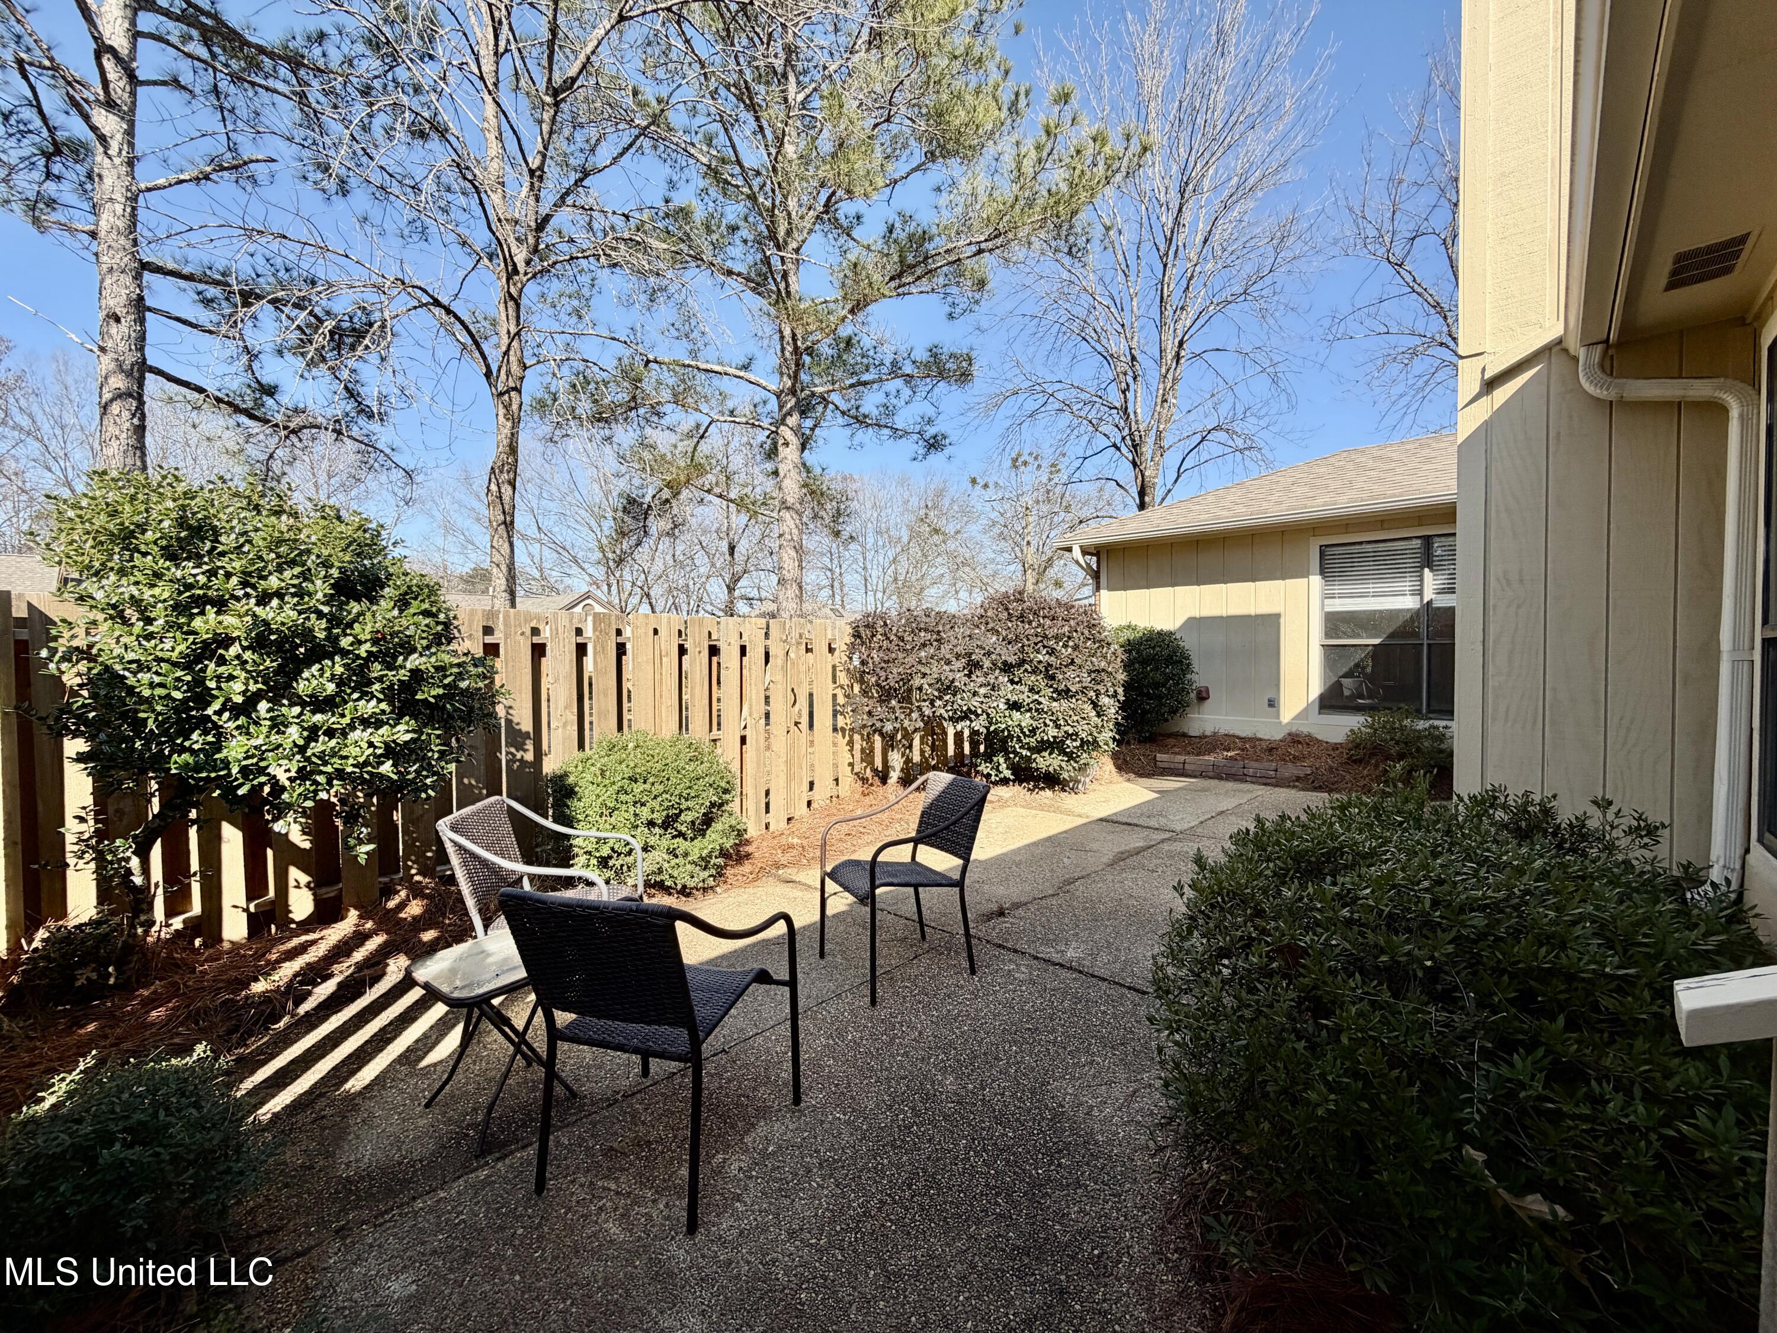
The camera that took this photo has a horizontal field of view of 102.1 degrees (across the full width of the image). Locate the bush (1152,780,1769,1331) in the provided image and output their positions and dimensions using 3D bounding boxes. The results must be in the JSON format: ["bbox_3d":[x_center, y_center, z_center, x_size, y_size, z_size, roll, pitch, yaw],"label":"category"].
[{"bbox_3d":[1.962,1.020,2.319,1.500,0.850,2.300,0,1,44],"label":"bush"}]

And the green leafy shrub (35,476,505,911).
[{"bbox_3d":[-2.767,0.261,3.405,1.300,2.200,1.650,0,1,44],"label":"green leafy shrub"}]

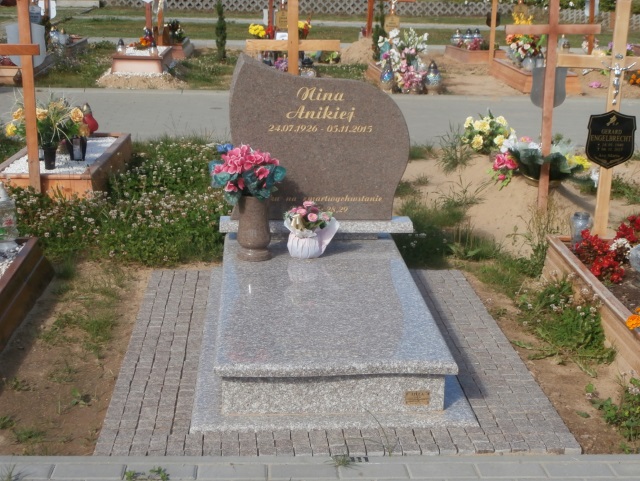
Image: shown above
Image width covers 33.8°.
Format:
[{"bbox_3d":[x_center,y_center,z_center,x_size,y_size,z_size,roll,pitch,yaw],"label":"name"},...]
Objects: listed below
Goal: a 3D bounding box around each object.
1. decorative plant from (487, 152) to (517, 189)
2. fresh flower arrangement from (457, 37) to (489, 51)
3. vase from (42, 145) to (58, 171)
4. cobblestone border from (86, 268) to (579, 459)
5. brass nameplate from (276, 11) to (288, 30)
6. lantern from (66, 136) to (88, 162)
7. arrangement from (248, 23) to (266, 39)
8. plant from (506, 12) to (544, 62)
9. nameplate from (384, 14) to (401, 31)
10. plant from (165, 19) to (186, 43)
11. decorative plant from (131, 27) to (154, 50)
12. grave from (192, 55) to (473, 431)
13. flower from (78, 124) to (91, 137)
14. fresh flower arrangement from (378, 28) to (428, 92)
[{"bbox_3d":[1.140,-0.441,6.550,0.190,0.210,0.190,1,15,0],"label":"decorative plant"},{"bbox_3d":[2.227,-2.872,15.300,0.430,0.190,0.280,0,15,-4],"label":"fresh flower arrangement"},{"bbox_3d":[-1.661,-0.522,6.500,0.095,0.150,0.095,0,15,-4],"label":"vase"},{"bbox_3d":[0.004,0.406,4.081,1.460,0.060,1.905,0,15,-4],"label":"cobblestone border"},{"bbox_3d":[-0.474,-2.881,13.800,0.195,0.235,0.015,0,15,-4],"label":"brass nameplate"},{"bbox_3d":[-1.567,-0.598,6.850,0.120,0.165,0.120,1,15,0],"label":"lantern"},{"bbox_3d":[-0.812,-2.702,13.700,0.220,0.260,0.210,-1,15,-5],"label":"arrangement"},{"bbox_3d":[2.508,-2.477,12.900,0.460,0.600,0.400,-2,15,-10],"label":"plant"},{"bbox_3d":[0.949,-2.823,13.800,0.200,0.250,0.015,0,15,-4],"label":"nameplate"},{"bbox_3d":[-2.083,-3.013,15.200,0.320,0.320,0.300,0,15,-4],"label":"plant"},{"bbox_3d":[-2.323,-2.620,13.800,0.330,0.290,0.300,0,15,-4],"label":"decorative plant"},{"bbox_3d":[0.005,-0.138,4.043,0.910,1.030,1.805,0,15,-4],"label":"grave"},{"bbox_3d":[-1.517,-0.708,6.800,0.075,0.075,0.070,3,15,10],"label":"flower"},{"bbox_3d":[0.950,-2.047,12.000,0.570,0.640,0.500,0,15,-4],"label":"fresh flower arrangement"}]

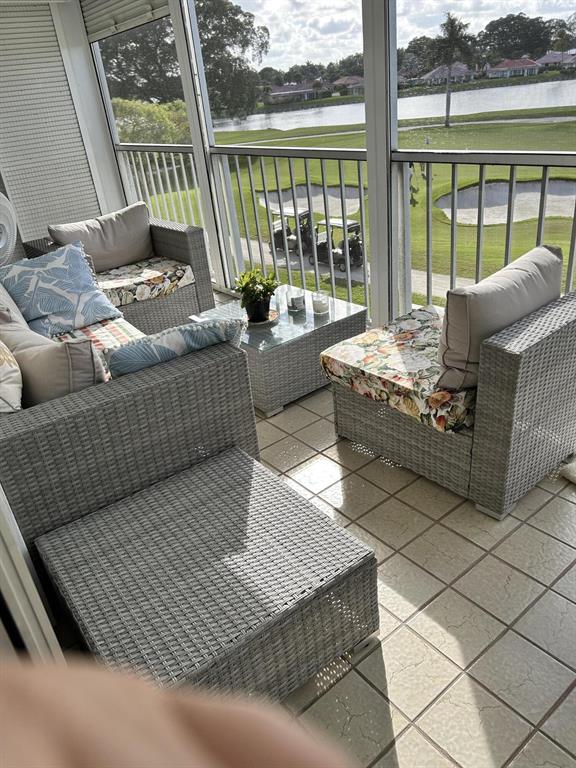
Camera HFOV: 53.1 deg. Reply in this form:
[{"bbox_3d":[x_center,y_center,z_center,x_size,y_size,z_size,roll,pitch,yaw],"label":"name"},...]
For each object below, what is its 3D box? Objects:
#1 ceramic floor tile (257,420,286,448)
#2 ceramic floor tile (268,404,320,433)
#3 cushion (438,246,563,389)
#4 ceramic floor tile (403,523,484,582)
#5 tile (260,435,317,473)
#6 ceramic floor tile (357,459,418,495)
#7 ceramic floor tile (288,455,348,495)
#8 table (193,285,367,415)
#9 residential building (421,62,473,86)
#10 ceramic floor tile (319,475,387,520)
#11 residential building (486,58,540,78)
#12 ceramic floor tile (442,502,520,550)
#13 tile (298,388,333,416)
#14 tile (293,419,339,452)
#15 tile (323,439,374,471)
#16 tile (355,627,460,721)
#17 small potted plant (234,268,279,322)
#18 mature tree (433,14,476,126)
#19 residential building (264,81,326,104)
[{"bbox_3d":[-0.129,0.238,2.607,0.197,0.010,0.197,-24,33,-32],"label":"ceramic floor tile"},{"bbox_3d":[0.029,0.169,2.736,0.200,0.010,0.200,-24,32,-32],"label":"ceramic floor tile"},{"bbox_3d":[0.786,-0.233,2.059,0.569,0.387,0.155,-24,32,-32],"label":"cushion"},{"bbox_3d":[0.513,0.559,1.908,0.196,0.010,0.196,-24,32,-32],"label":"ceramic floor tile"},{"bbox_3d":[-0.003,0.301,2.460,0.197,0.010,0.197,-24,33,-32],"label":"tile"},{"bbox_3d":[0.412,0.358,2.294,0.200,0.010,0.200,-24,32,-32],"label":"ceramic floor tile"},{"bbox_3d":[0.125,0.366,2.333,0.200,0.010,0.200,-24,32,-32],"label":"ceramic floor tile"},{"bbox_3d":[-0.051,-0.215,3.104,0.676,0.353,0.672,-24,32,-32],"label":"table"},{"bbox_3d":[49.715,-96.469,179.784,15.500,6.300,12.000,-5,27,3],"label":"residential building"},{"bbox_3d":[0.254,0.432,2.205,0.196,0.010,0.196,-24,32,-32],"label":"ceramic floor tile"},{"bbox_3d":[83.043,-116.296,212.414,18.240,5.980,13.000,4,29,19],"label":"residential building"},{"bbox_3d":[0.668,0.484,1.999,0.200,0.010,0.200,-24,32,-32],"label":"ceramic floor tile"},{"bbox_3d":[0.186,0.095,2.819,0.197,0.010,0.197,-24,33,-32],"label":"tile"},{"bbox_3d":[0.156,0.234,2.612,0.196,0.010,0.196,-24,32,-32],"label":"tile"},{"bbox_3d":[0.285,0.298,2.463,0.196,0.010,0.196,-24,32,-32],"label":"tile"},{"bbox_3d":[0.318,0.759,1.528,0.200,0.010,0.200,-24,32,-32],"label":"tile"},{"bbox_3d":[-0.162,-0.427,2.868,0.215,0.240,0.215,-7,27,-2],"label":"small potted plant"},{"bbox_3d":[21.325,-41.145,76.115,5.200,13.400,5.200,2,28,15],"label":"mature tree"},{"bbox_3d":[2.575,-100.317,198.037,19.270,5.950,12.000,-5,27,1],"label":"residential building"}]

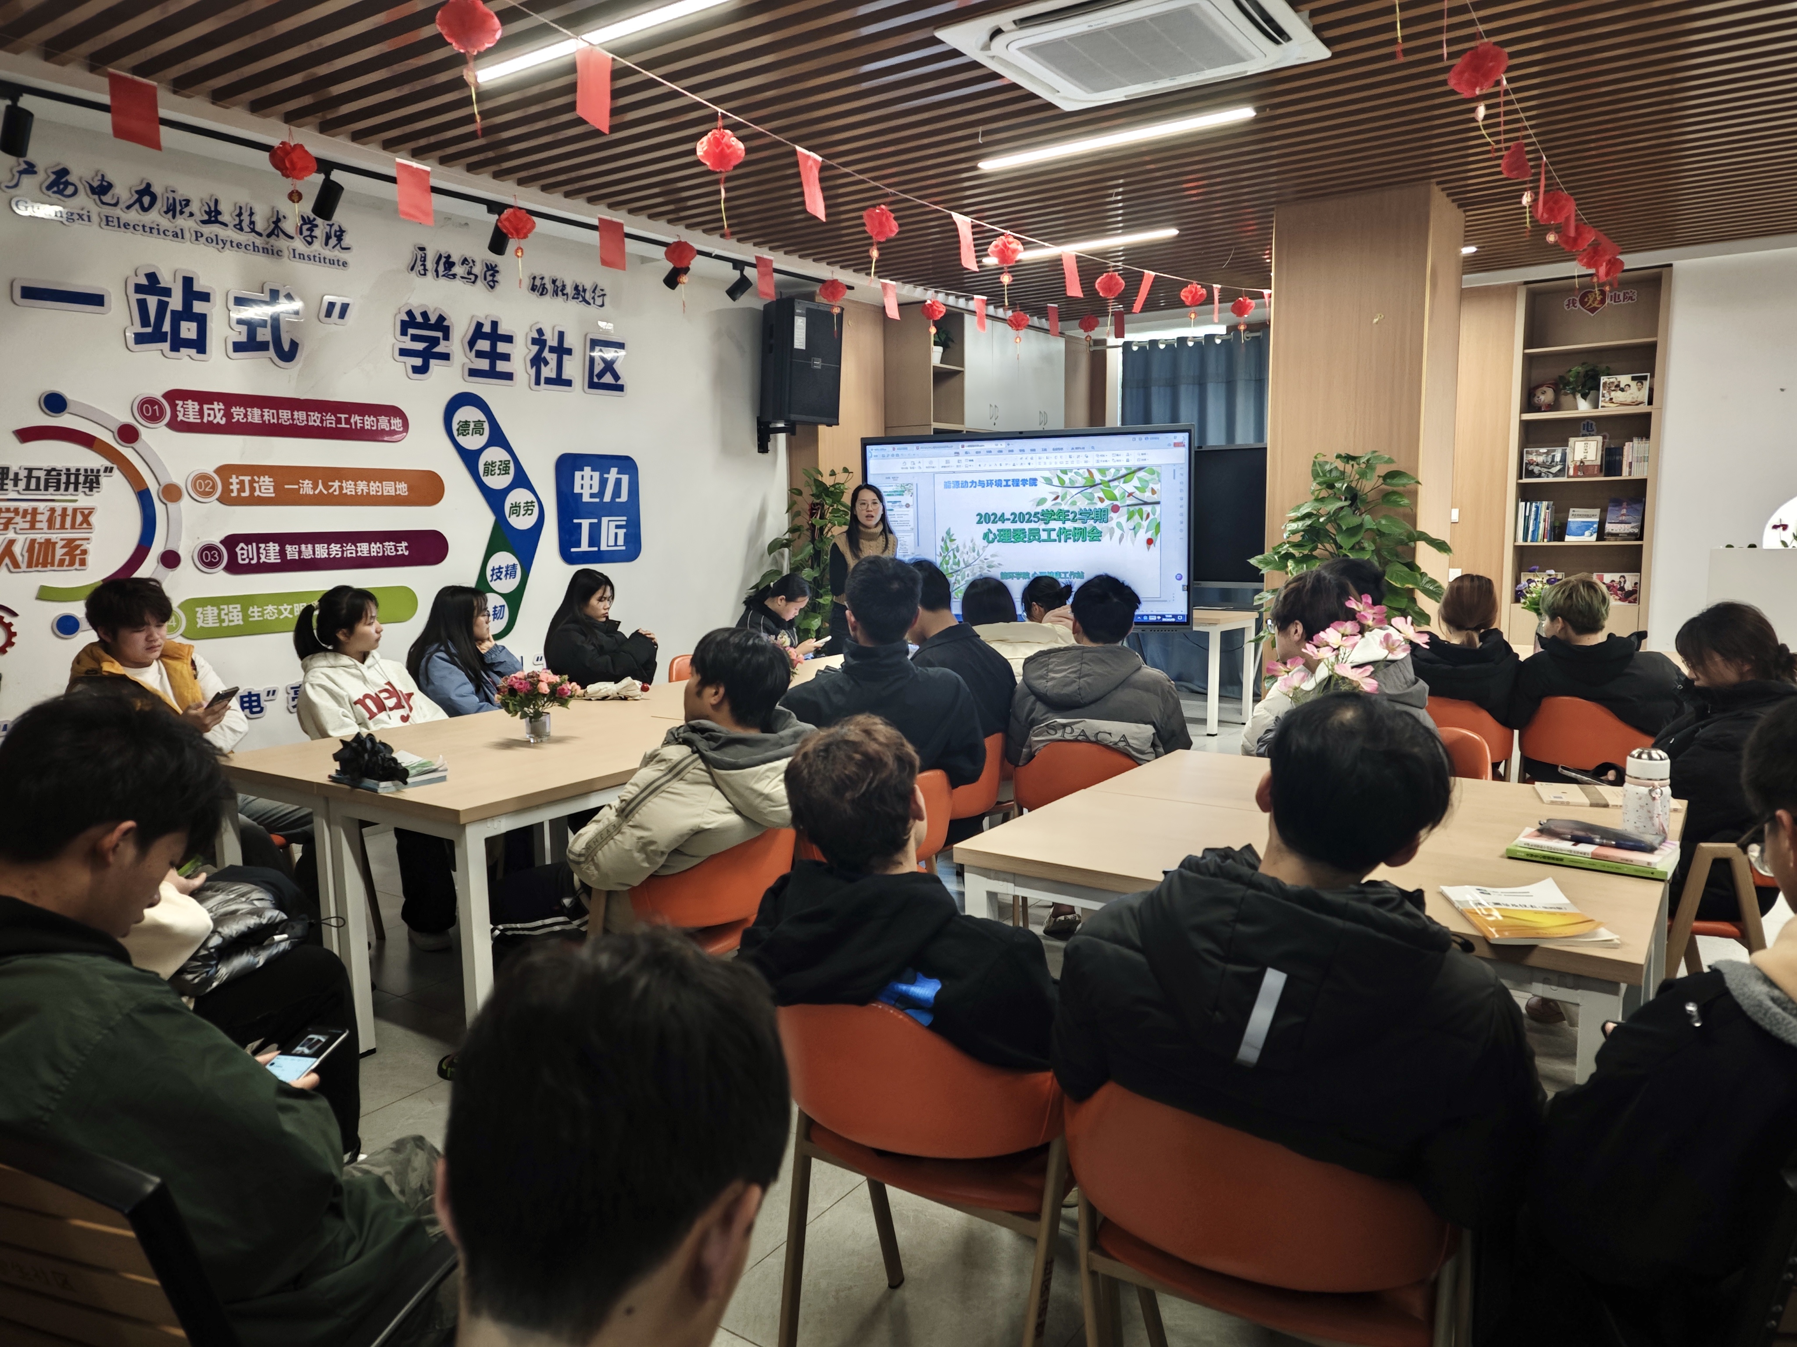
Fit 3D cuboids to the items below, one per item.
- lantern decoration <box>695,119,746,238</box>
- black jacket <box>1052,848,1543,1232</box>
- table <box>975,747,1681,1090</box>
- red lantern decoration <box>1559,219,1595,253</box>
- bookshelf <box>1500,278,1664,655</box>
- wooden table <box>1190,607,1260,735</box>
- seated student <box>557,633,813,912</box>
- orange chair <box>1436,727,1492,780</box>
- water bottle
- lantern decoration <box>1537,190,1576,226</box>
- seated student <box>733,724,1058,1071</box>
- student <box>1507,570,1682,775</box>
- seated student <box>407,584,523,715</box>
[{"bbox_3d":[-0.598,-1.669,4.020,0.165,0.400,0.165,0,7,8],"label":"lantern decoration"},{"bbox_3d":[0.490,0.479,1.457,0.560,0.620,0.450,4,9,33],"label":"black jacket"},{"bbox_3d":[0.959,0.694,2.630,1.200,0.750,1.200,4,9,35],"label":"table"},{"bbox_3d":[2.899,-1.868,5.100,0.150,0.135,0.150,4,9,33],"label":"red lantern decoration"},{"bbox_3d":[4.540,-1.126,7.919,0.850,2.880,0.380,4,9,33],"label":"bookshelf"},{"bbox_3d":[1.690,-0.018,7.947,1.200,0.750,0.600,4,9,33],"label":"wooden table"},{"bbox_3d":[-0.529,0.475,2.857,0.820,1.180,0.540,5,9,41],"label":"seated student"},{"bbox_3d":[1.488,0.552,3.582,0.530,0.770,0.520,1,8,18],"label":"orange chair"},{"bbox_3d":[1.477,0.248,2.351,0.092,0.185,0.092,4,9,33],"label":"water bottle"},{"bbox_3d":[2.617,-1.851,4.750,0.160,0.150,0.160,4,9,34],"label":"lantern decoration"},{"bbox_3d":[0.127,0.608,1.930,0.550,1.130,0.780,4,9,33],"label":"seated student"},{"bbox_3d":[2.456,0.236,4.251,0.560,1.190,0.780,4,9,36],"label":"student"},{"bbox_3d":[-1.555,0.250,4.623,0.750,1.190,0.480,0,7,5],"label":"seated student"}]

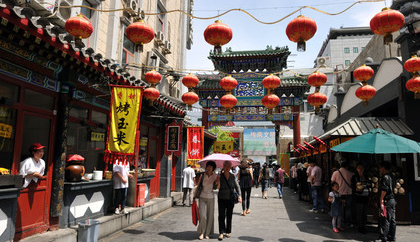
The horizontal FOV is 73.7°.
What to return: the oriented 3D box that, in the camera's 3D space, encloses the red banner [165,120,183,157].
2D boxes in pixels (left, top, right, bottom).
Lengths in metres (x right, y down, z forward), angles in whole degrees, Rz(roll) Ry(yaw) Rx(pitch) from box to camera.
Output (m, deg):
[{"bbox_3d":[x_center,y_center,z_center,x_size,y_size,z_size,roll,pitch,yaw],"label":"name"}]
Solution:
[{"bbox_3d":[-1.383,0.680,10.701,0.680,1.418,0.080,-2,-10,11],"label":"red banner"}]

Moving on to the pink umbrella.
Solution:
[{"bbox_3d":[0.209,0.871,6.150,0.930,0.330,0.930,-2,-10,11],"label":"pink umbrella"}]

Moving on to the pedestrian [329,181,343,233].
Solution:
[{"bbox_3d":[3.104,2.120,6.939,0.360,1.170,0.270,2,-9,-9],"label":"pedestrian"}]

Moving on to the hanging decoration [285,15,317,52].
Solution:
[{"bbox_3d":[1.184,-1.140,3.620,0.380,0.480,0.380,-2,-10,11],"label":"hanging decoration"}]

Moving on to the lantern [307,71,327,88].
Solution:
[{"bbox_3d":[2.246,-0.878,5.850,0.380,0.315,0.380,-2,-10,11],"label":"lantern"}]

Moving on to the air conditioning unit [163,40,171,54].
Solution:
[{"bbox_3d":[-2.979,-5.189,19.400,0.340,0.640,0.820,-3,-10,15],"label":"air conditioning unit"}]

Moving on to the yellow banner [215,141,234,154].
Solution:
[{"bbox_3d":[0.725,1.325,14.000,1.000,0.600,0.050,0,-8,12],"label":"yellow banner"}]

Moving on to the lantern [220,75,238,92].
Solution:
[{"bbox_3d":[0.402,-0.793,5.920,0.360,0.315,0.360,0,-8,12],"label":"lantern"}]

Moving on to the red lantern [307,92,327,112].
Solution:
[{"bbox_3d":[2.169,-0.379,5.670,0.360,0.390,0.360,0,-8,12],"label":"red lantern"}]

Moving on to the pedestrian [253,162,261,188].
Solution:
[{"bbox_3d":[2.914,3.325,17.438,0.480,1.630,0.340,0,-8,12],"label":"pedestrian"}]

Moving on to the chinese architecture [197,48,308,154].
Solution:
[{"bbox_3d":[2.858,-0.438,19.840,8.100,10.425,2.200,-2,-10,10],"label":"chinese architecture"}]

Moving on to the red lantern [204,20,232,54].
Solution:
[{"bbox_3d":[0.118,-1.177,3.900,0.400,0.480,0.400,-1,-9,11],"label":"red lantern"}]

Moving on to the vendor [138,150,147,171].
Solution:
[{"bbox_3d":[-2.146,1.653,8.900,0.360,1.600,0.460,-3,-9,26],"label":"vendor"}]

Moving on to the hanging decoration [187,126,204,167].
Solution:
[{"bbox_3d":[-0.482,0.872,9.500,0.600,1.380,0.060,0,-8,12],"label":"hanging decoration"}]

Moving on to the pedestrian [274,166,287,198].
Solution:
[{"bbox_3d":[3.603,3.074,14.325,0.520,1.630,0.420,0,-9,6],"label":"pedestrian"}]

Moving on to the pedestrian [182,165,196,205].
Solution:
[{"bbox_3d":[-0.805,2.506,11.020,0.520,1.570,0.360,0,-9,6],"label":"pedestrian"}]

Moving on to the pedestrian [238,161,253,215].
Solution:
[{"bbox_3d":[1.167,2.099,8.982,0.460,1.720,0.380,-1,-9,11],"label":"pedestrian"}]

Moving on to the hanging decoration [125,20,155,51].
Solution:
[{"bbox_3d":[-0.958,-1.181,3.860,0.380,0.455,0.380,-2,-10,11],"label":"hanging decoration"}]

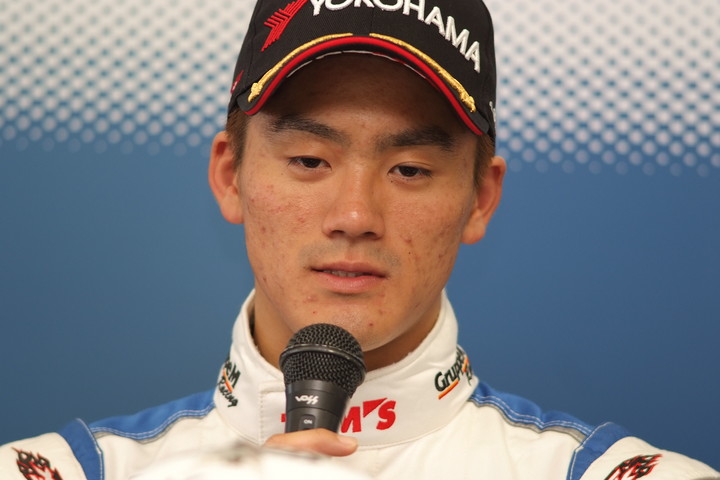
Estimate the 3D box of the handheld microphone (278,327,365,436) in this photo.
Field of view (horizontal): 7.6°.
[{"bbox_3d":[-0.031,0.133,3.256,0.052,0.175,0.052,3,-24,13],"label":"handheld microphone"}]

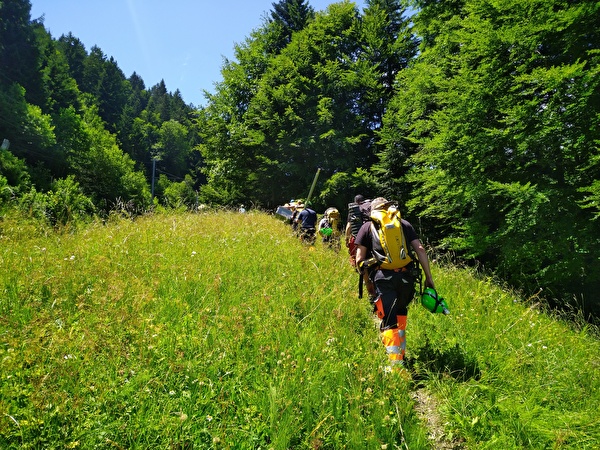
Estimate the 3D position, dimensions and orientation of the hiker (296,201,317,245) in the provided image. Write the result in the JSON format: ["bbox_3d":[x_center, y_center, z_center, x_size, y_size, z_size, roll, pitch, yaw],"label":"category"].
[{"bbox_3d":[0.170,0.220,10.400,0.600,1.700,0.500,1,-5,-3],"label":"hiker"}]

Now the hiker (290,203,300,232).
[{"bbox_3d":[-0.100,0.080,13.300,0.600,1.700,0.500,1,-5,-7],"label":"hiker"}]

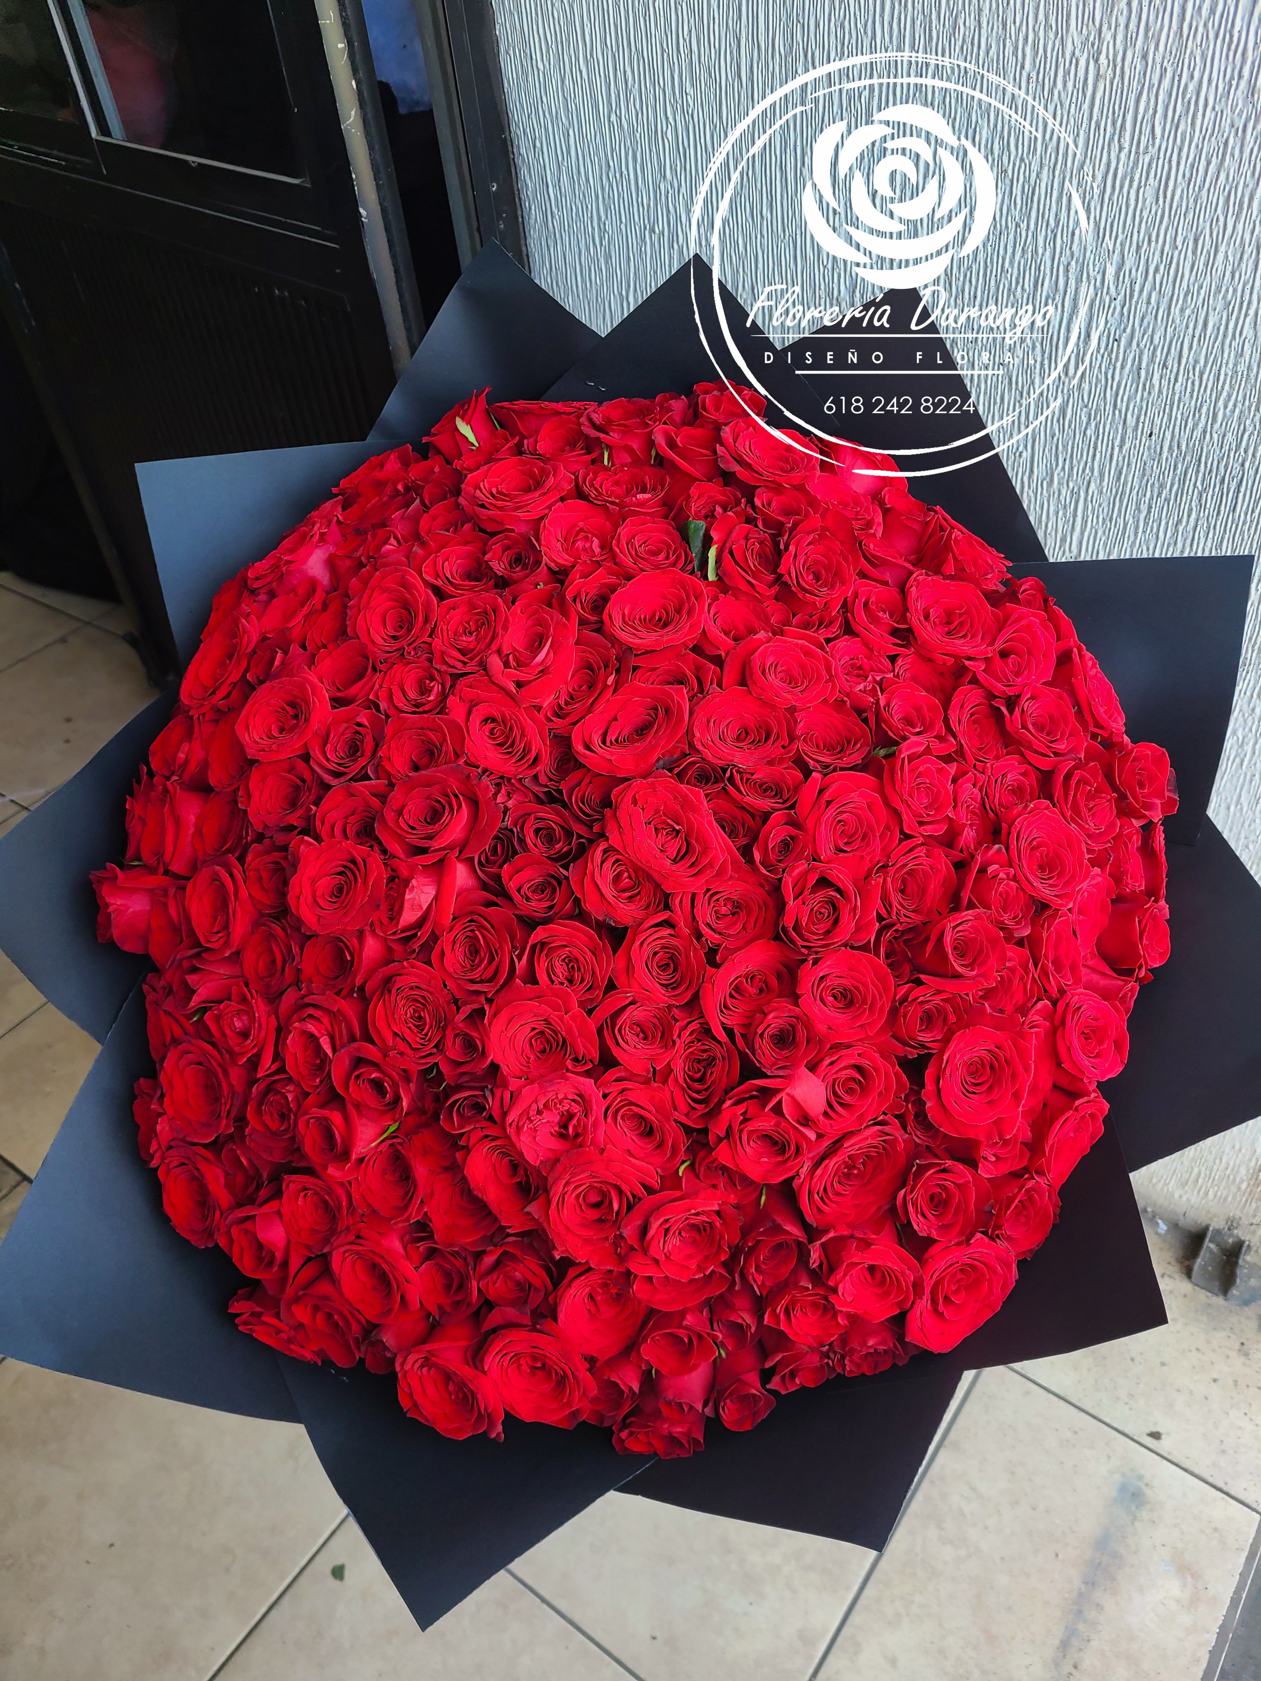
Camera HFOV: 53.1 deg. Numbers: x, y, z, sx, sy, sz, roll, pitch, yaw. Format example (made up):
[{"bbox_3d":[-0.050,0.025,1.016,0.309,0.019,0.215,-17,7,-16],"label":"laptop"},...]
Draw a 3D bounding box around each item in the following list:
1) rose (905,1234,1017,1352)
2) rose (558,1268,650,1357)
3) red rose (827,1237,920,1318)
[{"bbox_3d":[0.214,0.294,0.830,0.076,0.076,0.053,-18,14,-12],"label":"rose"},{"bbox_3d":[-0.016,0.274,0.731,0.055,0.044,0.055,0,80,3],"label":"rose"},{"bbox_3d":[0.161,0.297,0.850,0.061,0.048,0.061,0,64,0],"label":"red rose"}]

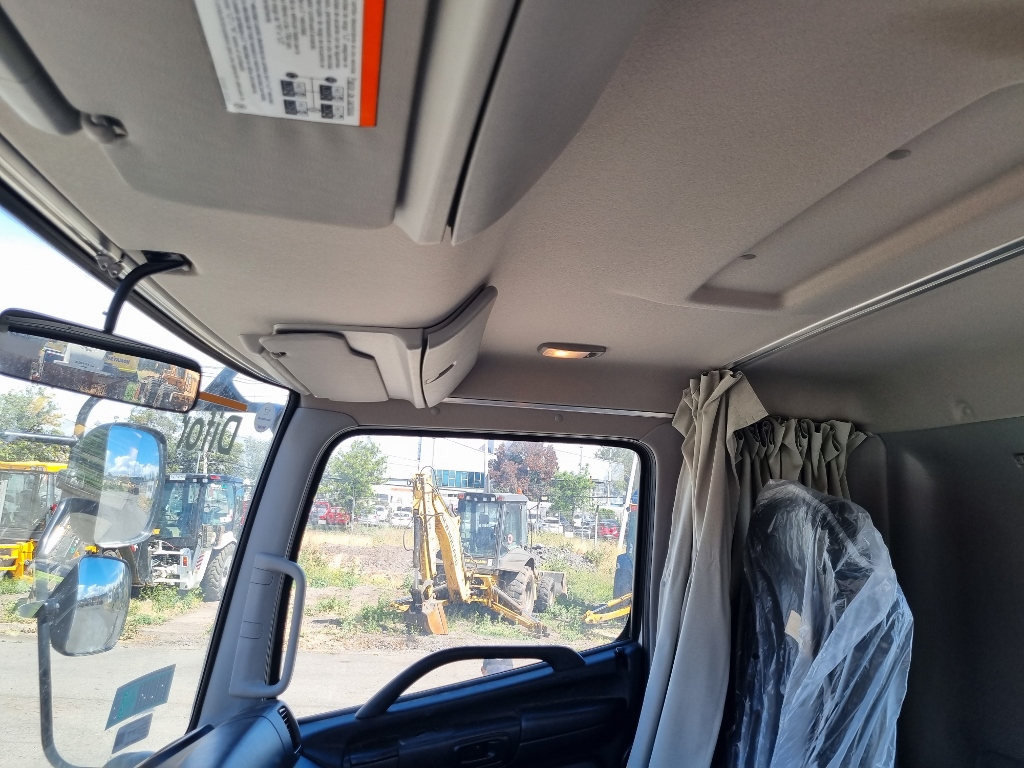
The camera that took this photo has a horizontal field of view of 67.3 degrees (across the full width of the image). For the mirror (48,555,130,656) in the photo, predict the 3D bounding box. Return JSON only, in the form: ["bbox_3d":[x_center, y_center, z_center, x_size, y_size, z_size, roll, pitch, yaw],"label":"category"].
[{"bbox_3d":[-1.071,0.562,1.950,0.095,0.243,0.160,-6,-11,22],"label":"mirror"}]

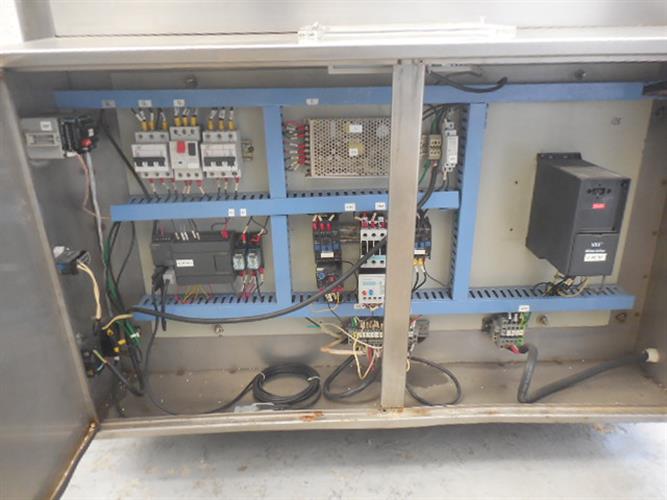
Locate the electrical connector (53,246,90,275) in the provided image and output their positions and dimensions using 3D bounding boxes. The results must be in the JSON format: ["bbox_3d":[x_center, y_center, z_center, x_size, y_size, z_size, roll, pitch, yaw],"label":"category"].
[{"bbox_3d":[-0.358,0.011,0.662,0.036,0.030,0.032,-1,20,-2],"label":"electrical connector"}]

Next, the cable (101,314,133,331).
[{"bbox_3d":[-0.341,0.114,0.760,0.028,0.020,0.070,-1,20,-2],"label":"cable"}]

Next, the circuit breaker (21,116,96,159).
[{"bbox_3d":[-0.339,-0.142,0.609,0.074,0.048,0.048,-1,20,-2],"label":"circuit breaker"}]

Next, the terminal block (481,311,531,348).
[{"bbox_3d":[0.316,0.138,0.881,0.068,0.061,0.050,-1,20,-2],"label":"terminal block"}]

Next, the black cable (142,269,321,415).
[{"bbox_3d":[-0.179,0.136,0.844,0.307,0.268,0.120,-1,20,-2],"label":"black cable"}]

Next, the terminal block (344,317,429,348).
[{"bbox_3d":[0.100,0.140,0.873,0.155,0.055,0.048,-1,20,-2],"label":"terminal block"}]

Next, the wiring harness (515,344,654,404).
[{"bbox_3d":[0.477,0.218,0.893,0.294,0.082,0.085,-1,20,-2],"label":"wiring harness"}]

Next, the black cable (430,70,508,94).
[{"bbox_3d":[0.181,-0.222,0.640,0.114,0.027,0.030,-1,20,-2],"label":"black cable"}]

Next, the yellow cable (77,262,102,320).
[{"bbox_3d":[-0.346,0.060,0.691,0.020,0.095,0.025,-1,20,-2],"label":"yellow cable"}]

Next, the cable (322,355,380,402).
[{"bbox_3d":[0.037,0.231,0.872,0.111,0.057,0.050,-1,20,-2],"label":"cable"}]

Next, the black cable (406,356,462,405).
[{"bbox_3d":[0.174,0.237,0.874,0.120,0.063,0.060,-1,20,-2],"label":"black cable"}]

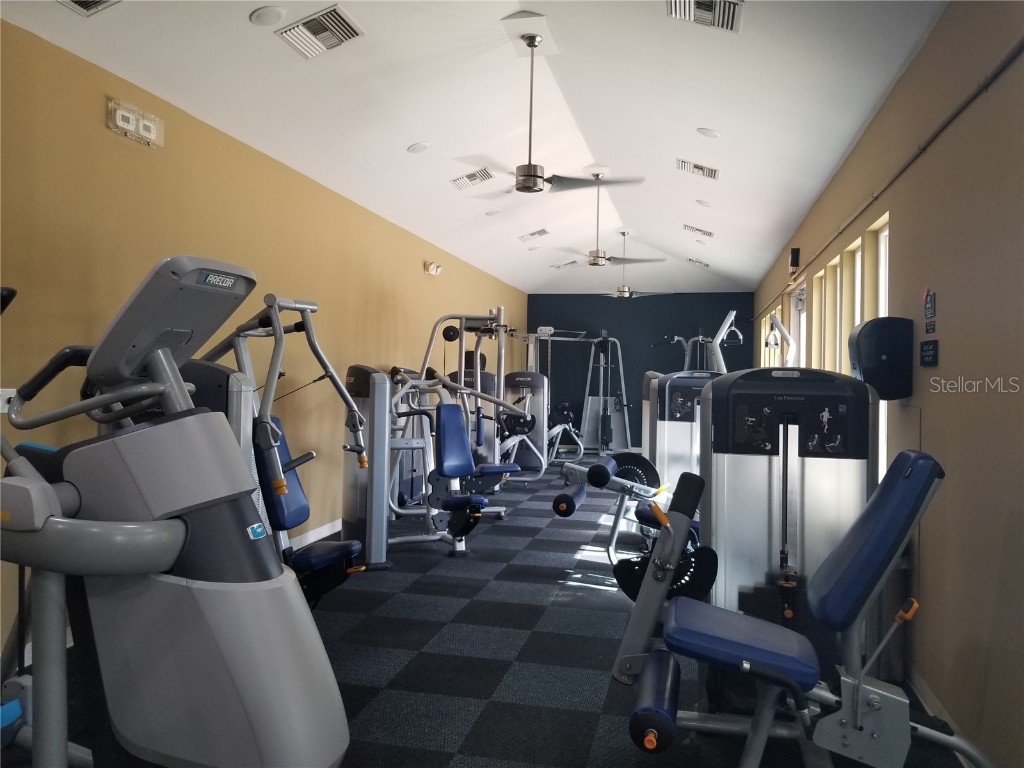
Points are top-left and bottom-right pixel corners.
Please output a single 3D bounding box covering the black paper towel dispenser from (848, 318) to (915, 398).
[{"bbox_3d":[1.866,-0.126,3.930,0.260,0.410,0.300,1,0,13],"label":"black paper towel dispenser"}]

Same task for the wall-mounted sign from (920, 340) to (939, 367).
[{"bbox_3d":[1.890,-0.135,3.493,0.012,0.116,0.262,1,0,13],"label":"wall-mounted sign"}]

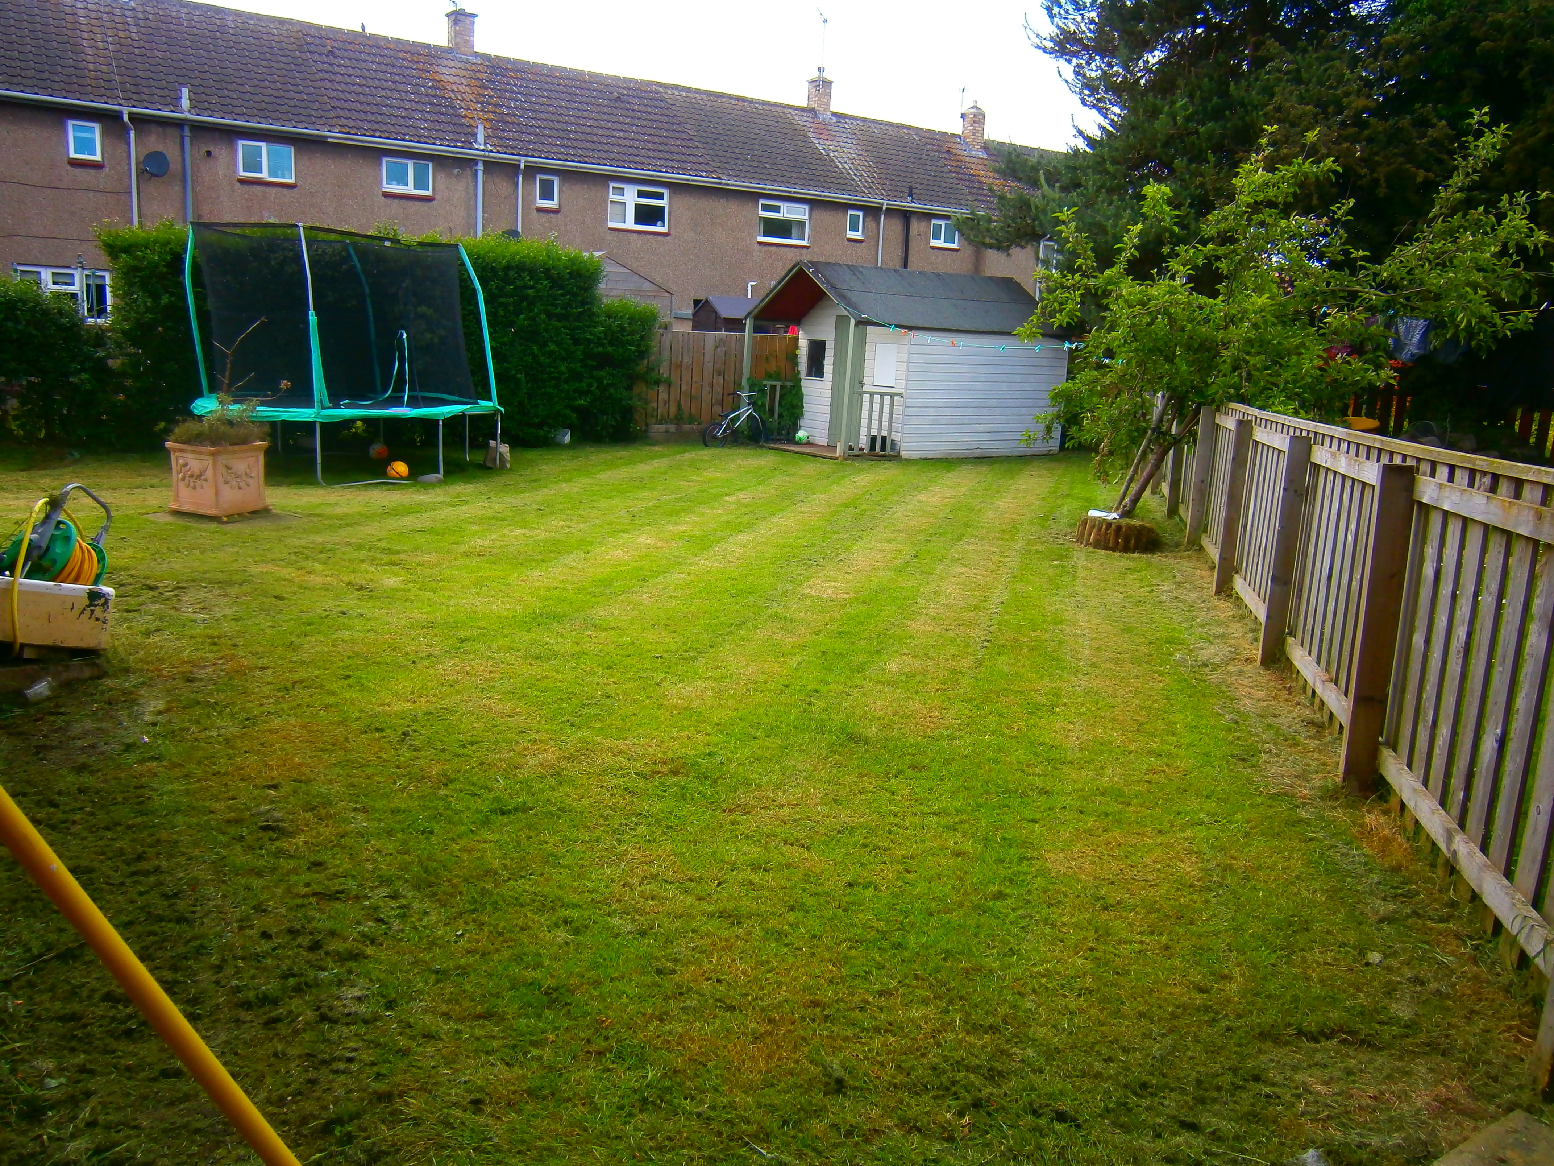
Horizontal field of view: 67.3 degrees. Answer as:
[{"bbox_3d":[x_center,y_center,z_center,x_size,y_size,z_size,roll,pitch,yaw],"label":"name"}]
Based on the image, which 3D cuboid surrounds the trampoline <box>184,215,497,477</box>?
[{"bbox_3d":[-4.644,-2.543,12.681,3.200,2.560,3.200,0,10,-20],"label":"trampoline"}]

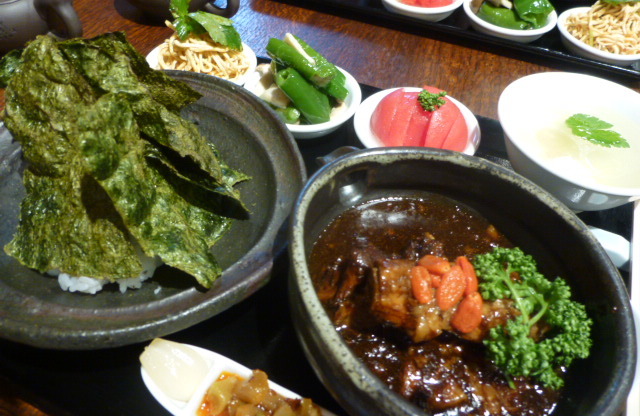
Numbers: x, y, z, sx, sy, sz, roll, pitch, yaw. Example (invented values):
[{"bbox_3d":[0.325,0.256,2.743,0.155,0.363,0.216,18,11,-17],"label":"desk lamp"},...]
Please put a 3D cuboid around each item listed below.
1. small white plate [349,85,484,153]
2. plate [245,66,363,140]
[{"bbox_3d":[0.071,-0.052,0.349,0.092,0.027,0.092,2,50,-2],"label":"small white plate"},{"bbox_3d":[-0.014,-0.081,0.368,0.092,0.027,0.092,2,50,-2],"label":"plate"}]

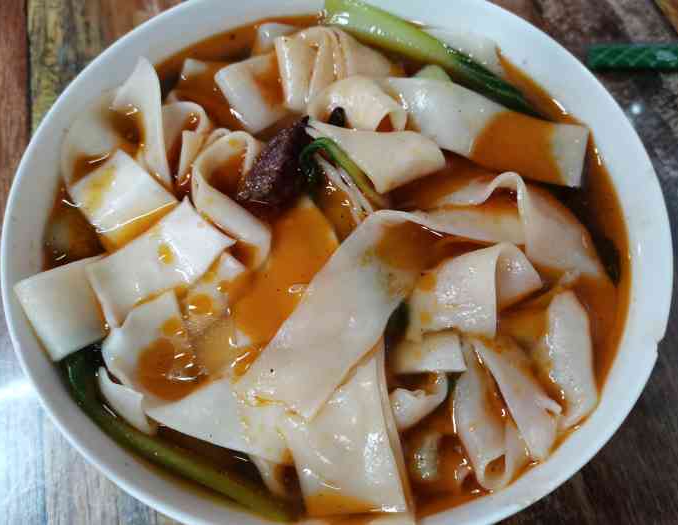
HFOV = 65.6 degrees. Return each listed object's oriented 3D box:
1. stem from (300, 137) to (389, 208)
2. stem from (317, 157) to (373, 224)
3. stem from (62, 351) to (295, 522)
[{"bbox_3d":[-0.002,-0.029,0.187,0.018,0.012,0.038,-34,70,-15],"label":"stem"},{"bbox_3d":[0.002,-0.028,0.187,0.009,0.007,0.034,-28,68,-12],"label":"stem"},{"bbox_3d":[-0.054,0.052,0.159,0.094,0.014,0.018,35,70,15],"label":"stem"}]

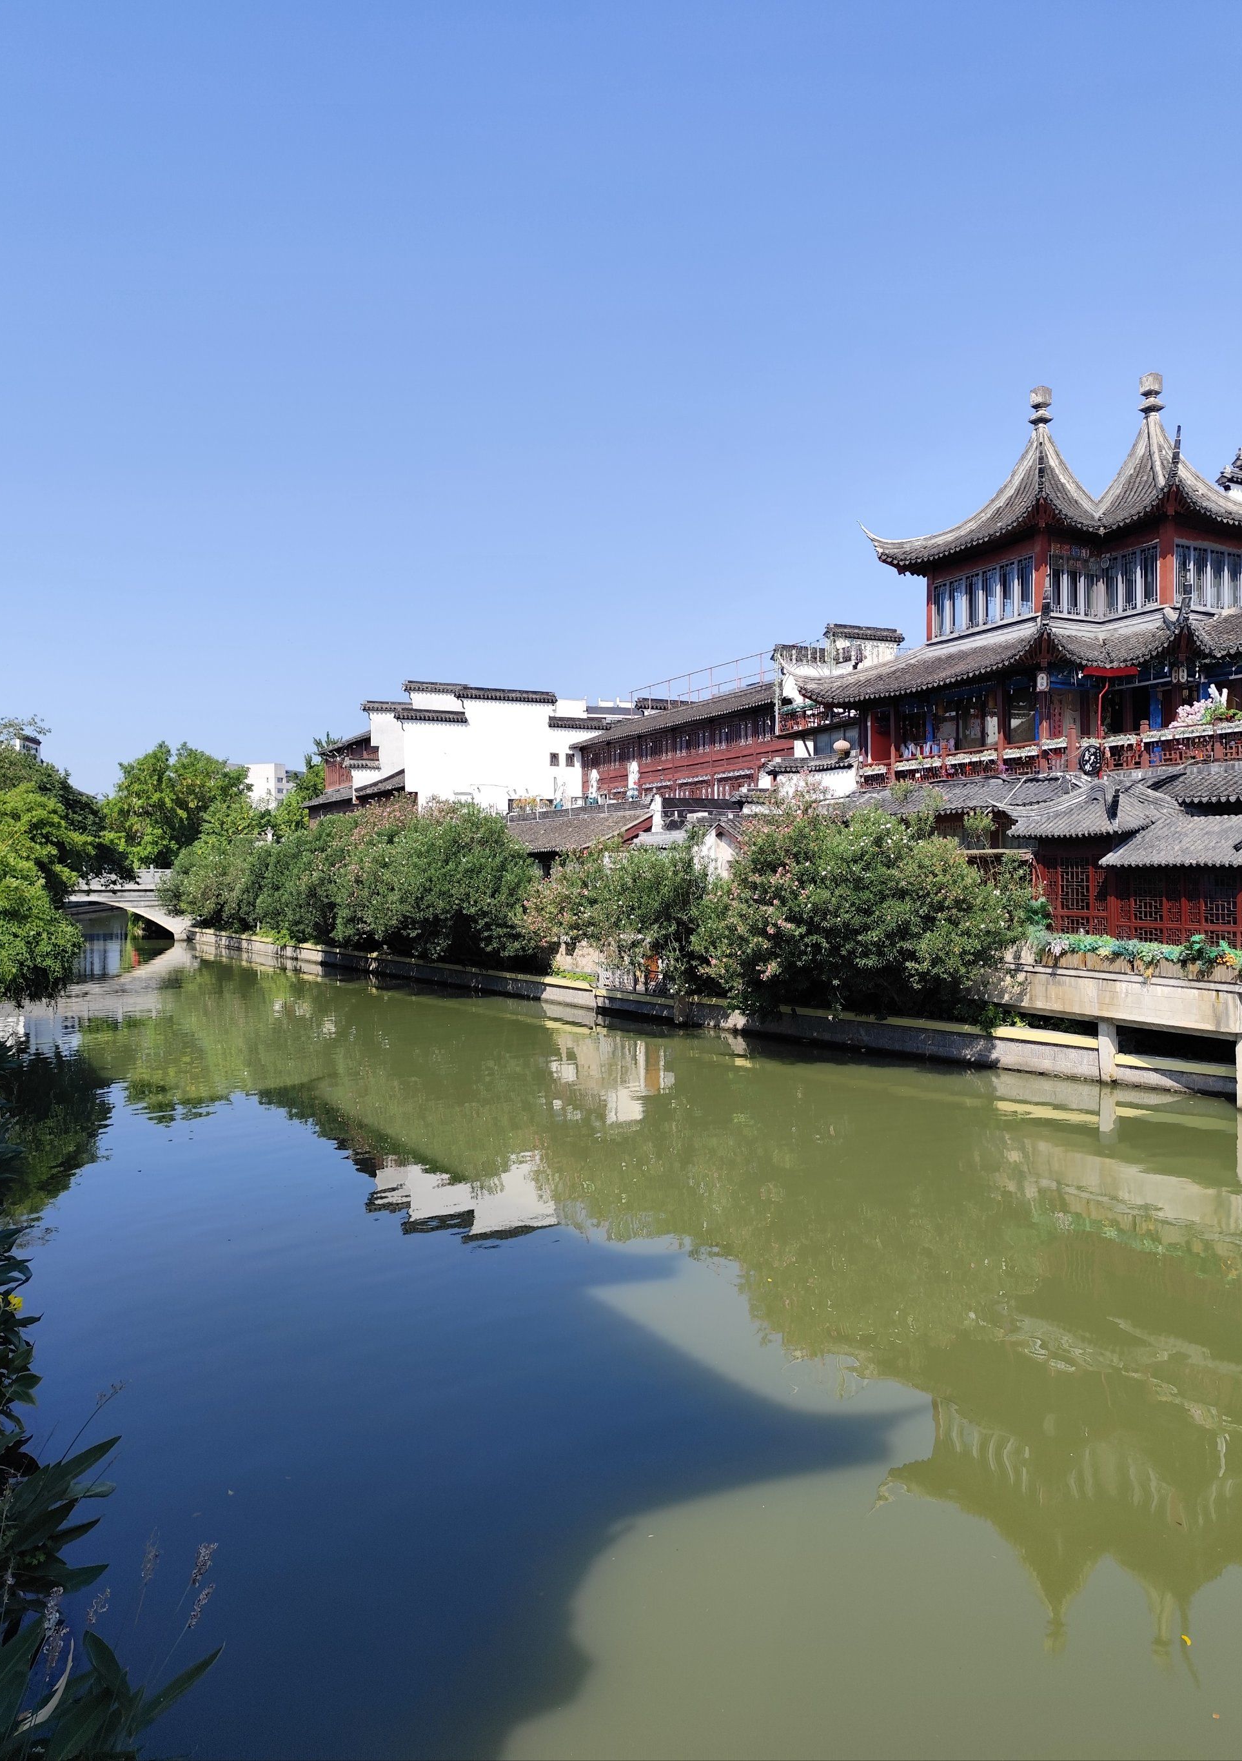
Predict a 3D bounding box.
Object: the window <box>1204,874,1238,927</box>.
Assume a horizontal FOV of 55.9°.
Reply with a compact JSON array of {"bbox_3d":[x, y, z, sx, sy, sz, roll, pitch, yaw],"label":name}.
[{"bbox_3d":[12.118,0.389,23.638,0.100,1.084,0.810,0,0,-23],"label":"window"}]

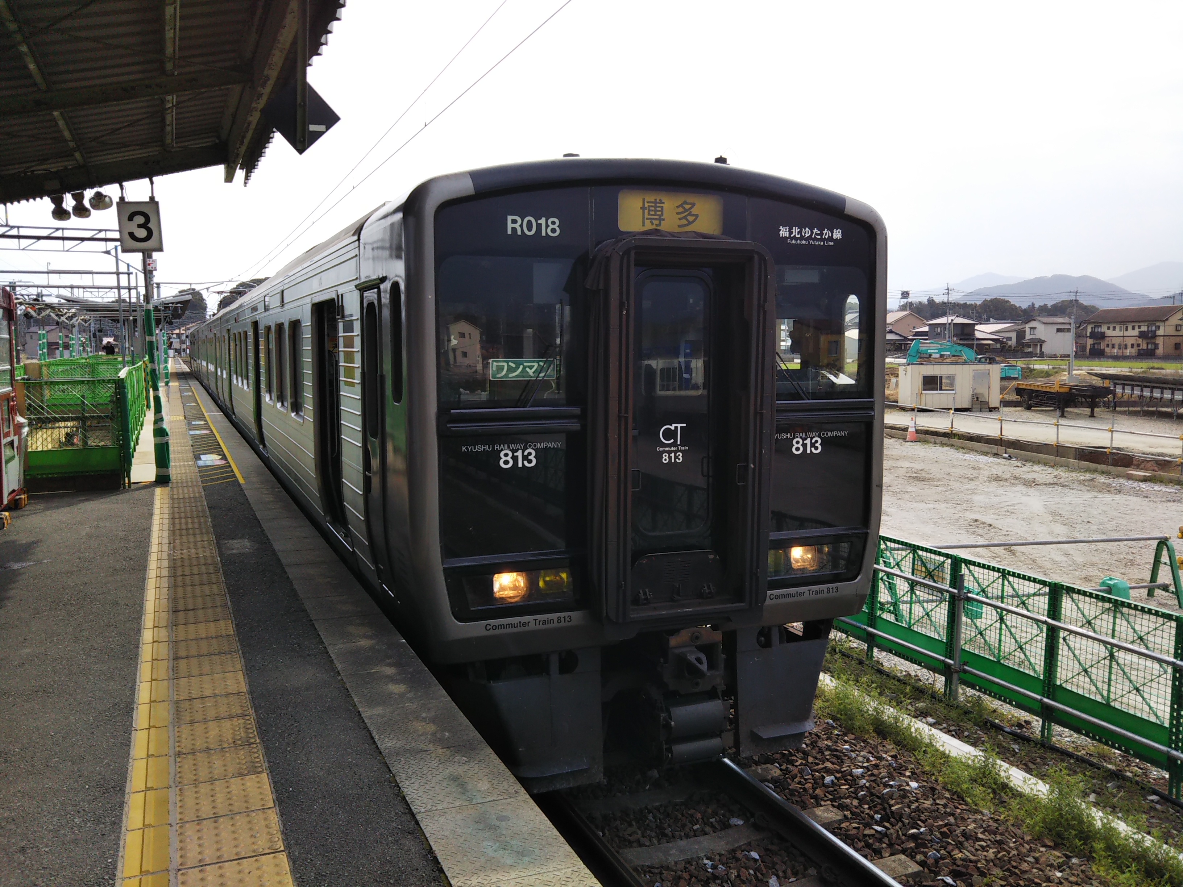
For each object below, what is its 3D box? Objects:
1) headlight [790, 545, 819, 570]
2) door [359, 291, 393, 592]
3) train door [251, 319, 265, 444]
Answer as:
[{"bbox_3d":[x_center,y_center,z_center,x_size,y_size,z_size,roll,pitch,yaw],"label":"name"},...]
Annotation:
[{"bbox_3d":[1.272,0.684,6.119,0.188,0.138,0.080,-2,6,-22],"label":"headlight"},{"bbox_3d":[-1.271,-0.018,6.073,0.101,1.781,0.698,-2,6,-22],"label":"door"},{"bbox_3d":[-4.562,-0.779,14.050,0.101,1.781,1.285,-2,6,-22],"label":"train door"}]

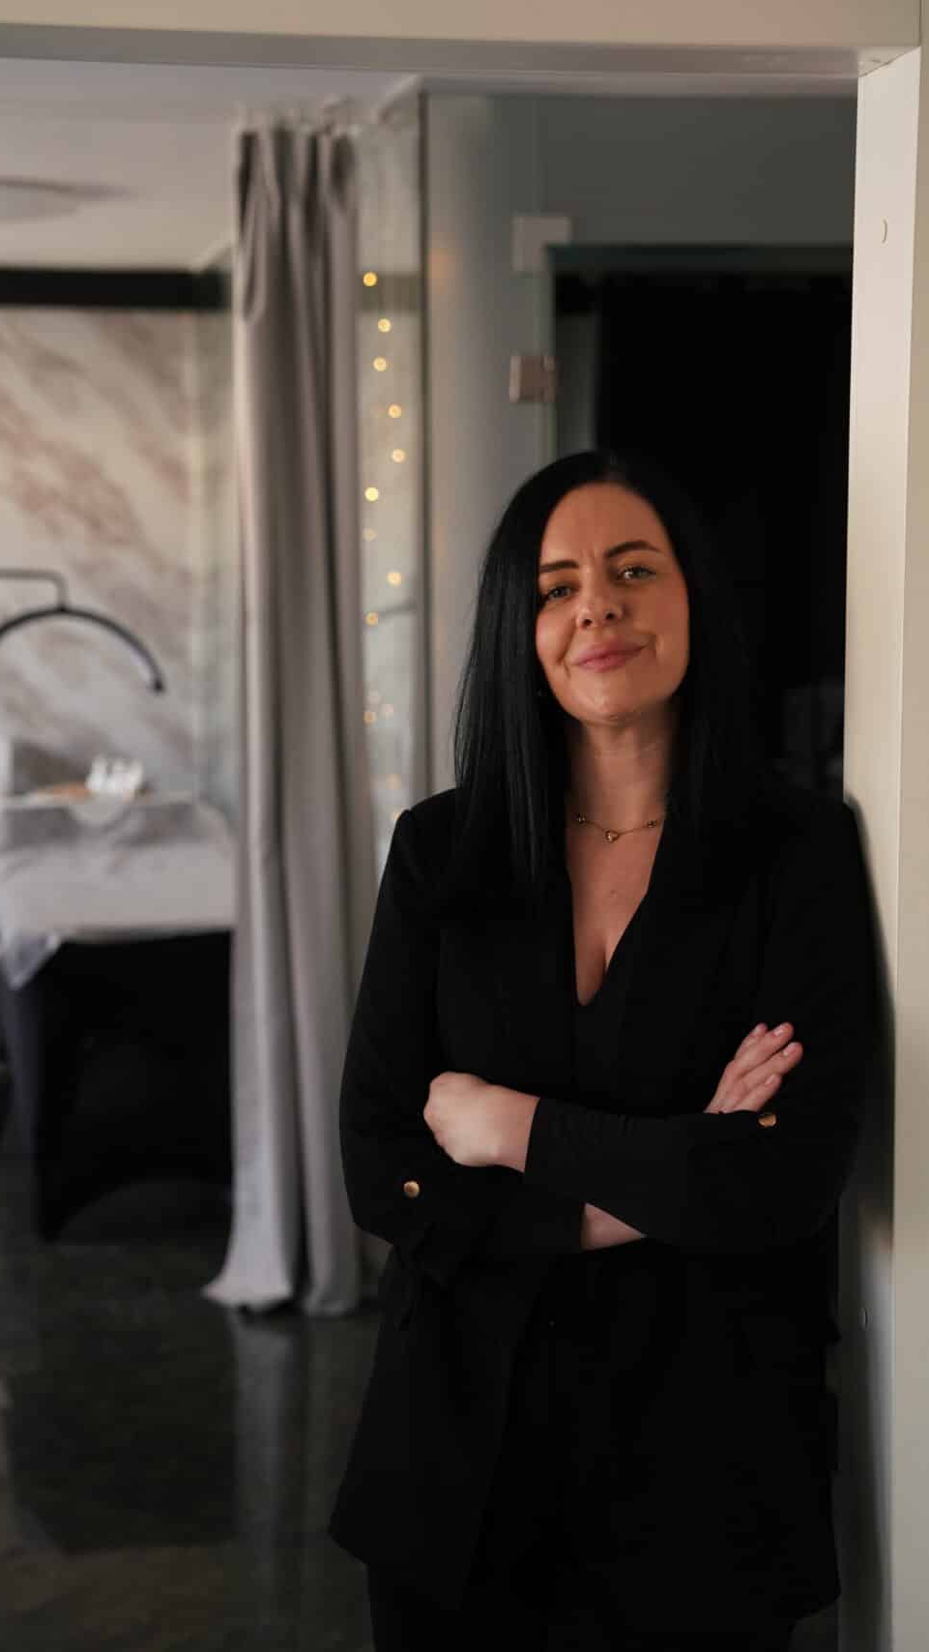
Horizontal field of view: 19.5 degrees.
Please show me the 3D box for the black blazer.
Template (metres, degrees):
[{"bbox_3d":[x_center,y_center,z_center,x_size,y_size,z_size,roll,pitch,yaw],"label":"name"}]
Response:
[{"bbox_3d":[0.115,0.295,2.230,0.440,0.675,0.320,3,8,13],"label":"black blazer"}]

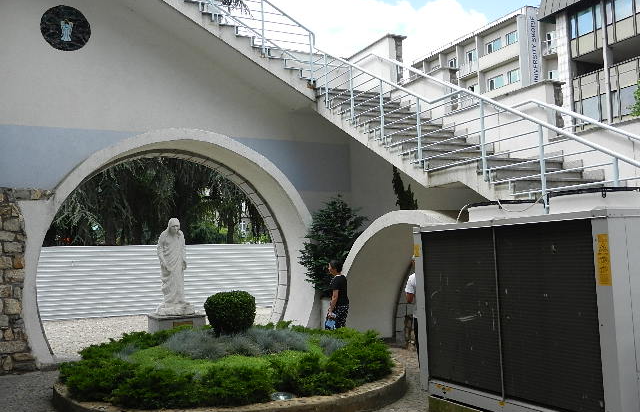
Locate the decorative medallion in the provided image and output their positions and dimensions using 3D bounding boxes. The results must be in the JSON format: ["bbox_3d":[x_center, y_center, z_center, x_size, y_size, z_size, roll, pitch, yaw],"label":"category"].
[{"bbox_3d":[-4.580,-3.202,10.993,0.840,0.840,0.060,0,-6,-24],"label":"decorative medallion"}]

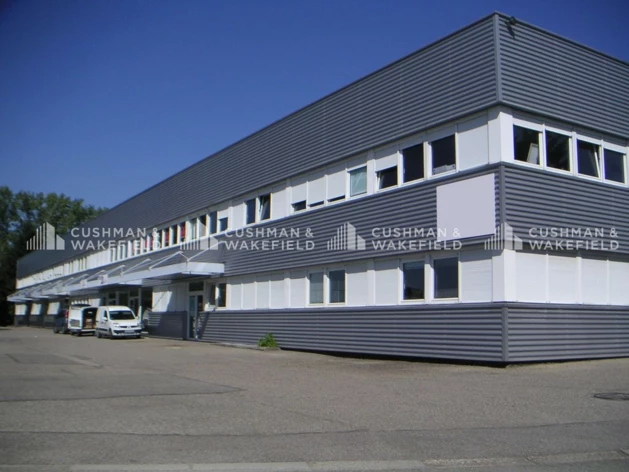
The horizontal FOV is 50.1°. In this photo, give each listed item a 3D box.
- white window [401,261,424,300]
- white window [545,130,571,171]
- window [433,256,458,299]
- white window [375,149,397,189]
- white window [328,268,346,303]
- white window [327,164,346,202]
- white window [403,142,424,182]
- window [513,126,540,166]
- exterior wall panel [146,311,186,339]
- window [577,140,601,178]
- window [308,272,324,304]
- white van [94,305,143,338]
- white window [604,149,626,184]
[{"bbox_3d":[2.860,1.298,19.477,0.120,1.152,0.973,6,-9,-33],"label":"white window"},{"bbox_3d":[6.666,-2.338,18.434,1.092,1.002,0.120,6,-9,-33],"label":"white window"},{"bbox_3d":[3.600,1.155,18.500,0.130,1.120,1.030,5,-9,-32],"label":"window"},{"bbox_3d":[2.250,-2.045,21.100,0.130,1.080,1.180,5,-9,-32],"label":"white window"},{"bbox_3d":[0.780,1.730,22.950,0.130,1.160,1.080,5,-9,-32],"label":"white window"},{"bbox_3d":[0.770,-1.820,23.500,0.130,1.150,1.200,5,-9,-32],"label":"white window"},{"bbox_3d":[2.924,-2.167,19.912,0.120,1.058,0.996,6,-9,-33],"label":"white window"},{"bbox_3d":[5.620,-2.415,17.700,1.070,0.980,0.130,5,-9,-32],"label":"window"},{"bbox_3d":[-7.850,4.673,35.555,0.150,1.296,5.330,6,-9,-33],"label":"exterior wall panel"},{"bbox_3d":[7.815,-2.175,19.169,1.078,0.996,0.120,6,-9,-33],"label":"window"},{"bbox_3d":[0.070,1.885,24.050,0.130,1.120,1.050,5,-9,-32],"label":"window"},{"bbox_3d":[-11.100,4.920,38.300,1.720,1.830,4.050,5,-9,-30],"label":"white van"},{"bbox_3d":[8.895,-2.048,19.864,1.049,0.984,0.120,6,-9,-33],"label":"white window"}]

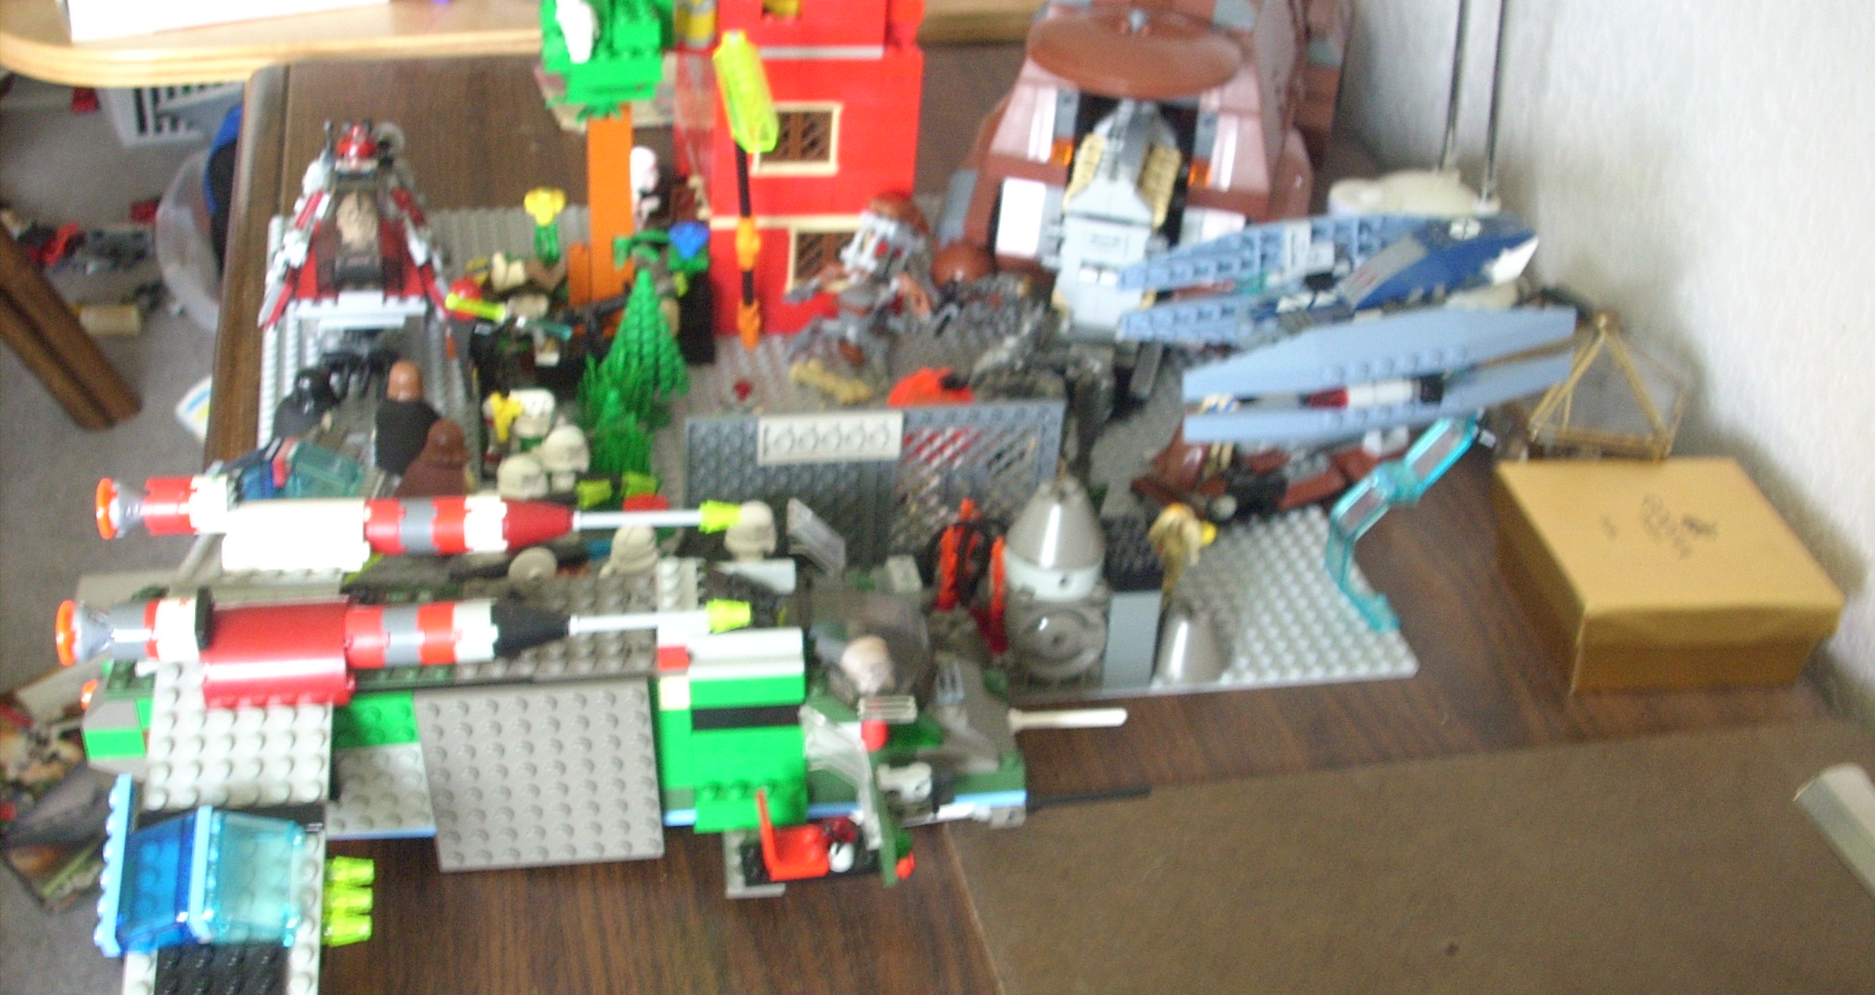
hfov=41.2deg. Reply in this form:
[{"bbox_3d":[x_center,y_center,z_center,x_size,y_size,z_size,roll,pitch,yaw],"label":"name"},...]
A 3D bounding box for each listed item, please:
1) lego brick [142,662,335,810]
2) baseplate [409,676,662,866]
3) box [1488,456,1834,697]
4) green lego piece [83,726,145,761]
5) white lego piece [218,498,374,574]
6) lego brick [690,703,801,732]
[{"bbox_3d":[-0.187,0.063,0.671,0.048,0.005,0.048,-3,54,-4],"label":"lego brick"},{"bbox_3d":[-0.111,0.079,0.700,0.064,0.064,0.005,-3,36,-4],"label":"baseplate"},{"bbox_3d":[0.252,0.026,0.877,0.091,0.035,0.091,-1,32,-9],"label":"box"},{"bbox_3d":[-0.225,0.064,0.684,0.016,0.010,0.009,-3,36,-4],"label":"green lego piece"},{"bbox_3d":[-0.183,0.009,0.717,0.040,0.017,0.030,-3,13,-4],"label":"white lego piece"},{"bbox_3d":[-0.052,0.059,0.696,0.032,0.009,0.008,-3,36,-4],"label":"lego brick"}]

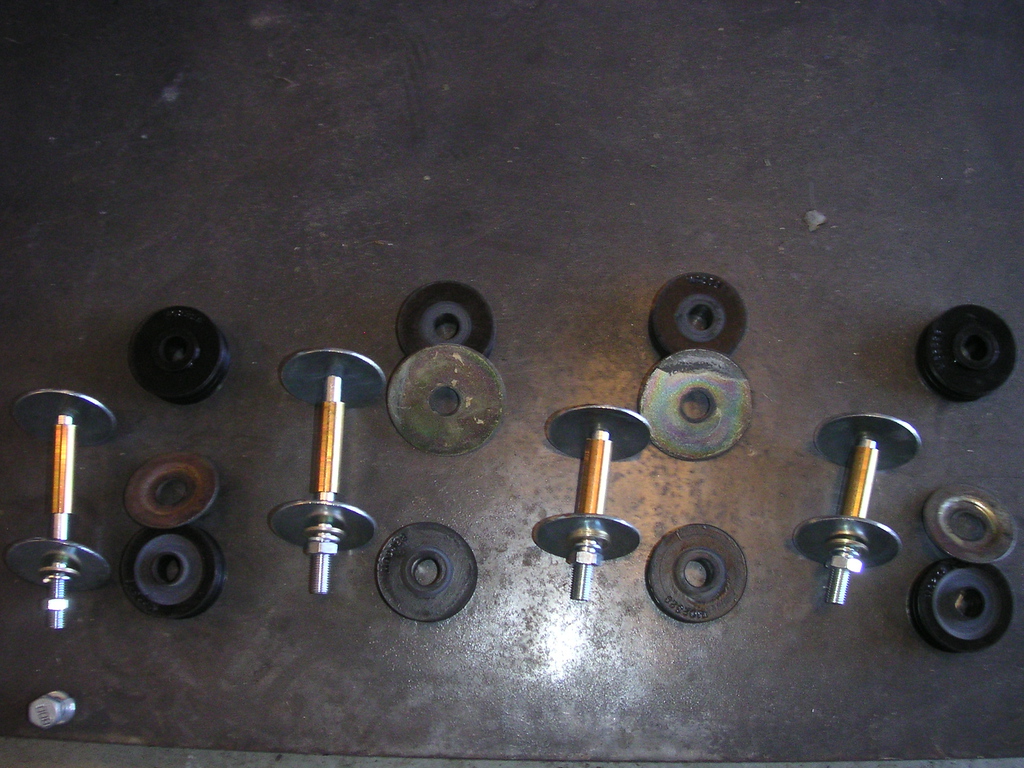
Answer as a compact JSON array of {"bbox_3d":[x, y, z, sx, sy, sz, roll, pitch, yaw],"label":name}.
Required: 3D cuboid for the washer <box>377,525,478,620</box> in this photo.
[{"bbox_3d":[-0.053,0.116,0.676,0.061,0.022,0.061,1,77,-2],"label":"washer"}]

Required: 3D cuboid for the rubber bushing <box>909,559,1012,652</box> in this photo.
[{"bbox_3d":[0.281,0.138,0.685,0.061,0.022,0.061,1,77,-2],"label":"rubber bushing"}]

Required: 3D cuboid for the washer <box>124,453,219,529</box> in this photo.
[{"bbox_3d":[-0.187,0.058,0.602,0.050,0.006,0.050,0,51,-4],"label":"washer"}]

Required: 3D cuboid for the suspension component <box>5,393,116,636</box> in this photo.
[{"bbox_3d":[-0.241,0.068,0.585,0.057,0.055,0.121,-2,78,-1],"label":"suspension component"}]

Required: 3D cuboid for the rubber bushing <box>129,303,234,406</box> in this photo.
[{"bbox_3d":[-0.188,-0.016,0.621,0.052,0.020,0.052,0,78,-1],"label":"rubber bushing"}]

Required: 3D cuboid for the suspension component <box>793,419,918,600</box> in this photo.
[{"bbox_3d":[0.211,0.078,0.675,0.065,0.062,0.117,14,77,1],"label":"suspension component"}]

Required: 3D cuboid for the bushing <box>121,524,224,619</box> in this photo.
[{"bbox_3d":[-0.184,0.103,0.596,0.050,0.020,0.050,0,78,-1],"label":"bushing"}]

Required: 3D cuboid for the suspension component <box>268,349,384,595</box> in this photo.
[{"bbox_3d":[-0.100,0.049,0.591,0.058,0.055,0.125,1,78,0],"label":"suspension component"}]

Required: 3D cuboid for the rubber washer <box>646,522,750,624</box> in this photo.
[{"bbox_3d":[0.101,0.104,0.599,0.052,0.019,0.052,0,78,-1],"label":"rubber washer"}]

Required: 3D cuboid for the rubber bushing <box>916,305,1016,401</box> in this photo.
[{"bbox_3d":[0.299,-0.020,0.721,0.061,0.025,0.061,1,77,-2],"label":"rubber bushing"}]

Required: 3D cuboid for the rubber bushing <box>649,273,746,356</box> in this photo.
[{"bbox_3d":[0.122,-0.042,0.721,0.061,0.020,0.061,1,77,-2],"label":"rubber bushing"}]

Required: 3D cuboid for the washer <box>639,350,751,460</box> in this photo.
[{"bbox_3d":[0.104,0.012,0.618,0.062,0.004,0.062,0,93,1],"label":"washer"}]

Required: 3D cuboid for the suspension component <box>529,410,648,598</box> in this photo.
[{"bbox_3d":[0.049,0.073,0.670,0.065,0.062,0.117,8,77,-1],"label":"suspension component"}]

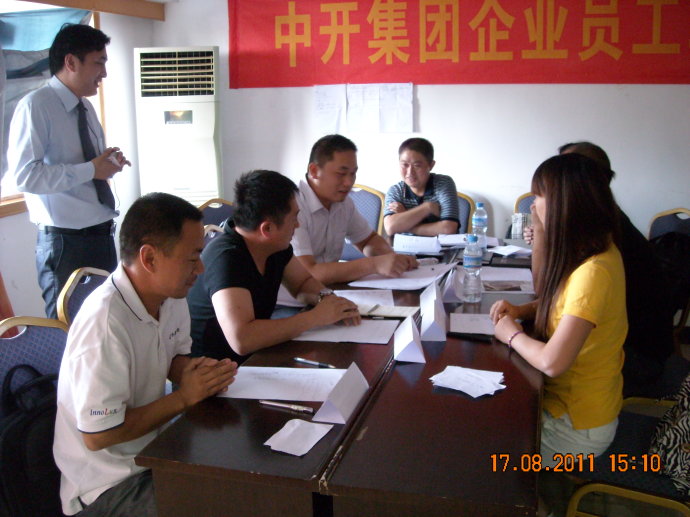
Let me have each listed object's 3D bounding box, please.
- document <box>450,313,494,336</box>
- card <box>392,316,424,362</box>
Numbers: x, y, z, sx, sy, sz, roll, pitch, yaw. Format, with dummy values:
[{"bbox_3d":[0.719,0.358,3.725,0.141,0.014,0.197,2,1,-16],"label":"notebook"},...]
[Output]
[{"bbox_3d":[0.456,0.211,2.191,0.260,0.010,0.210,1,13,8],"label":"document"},{"bbox_3d":[0.193,0.232,2.028,0.092,0.064,0.217,0,13,7],"label":"card"}]

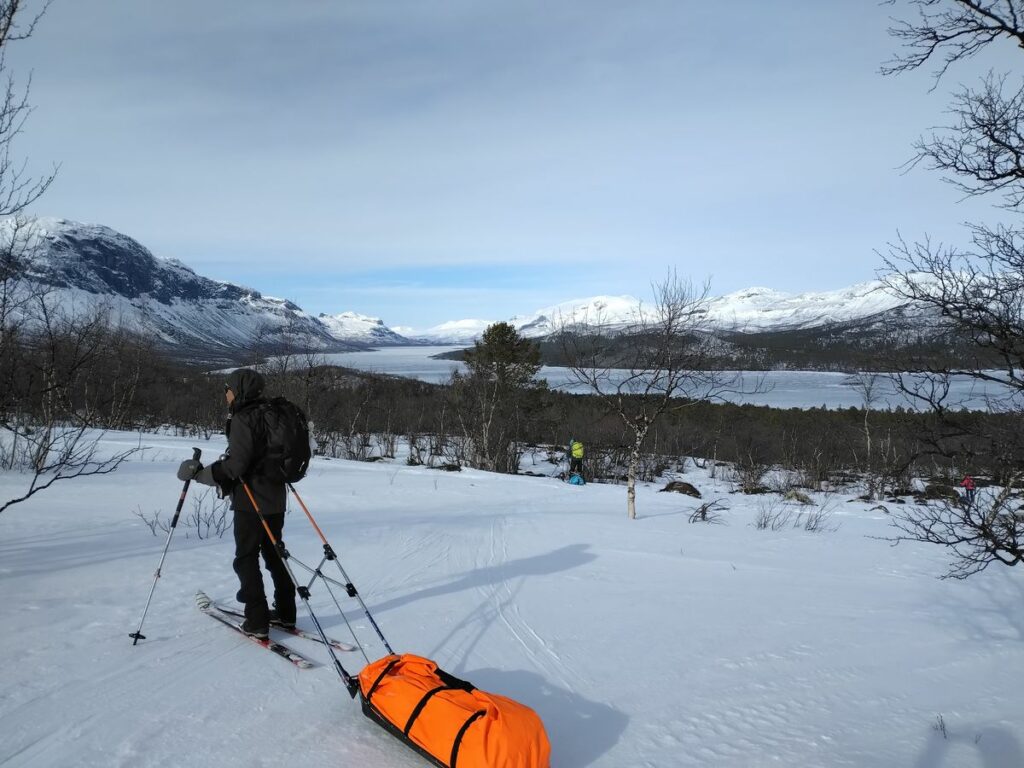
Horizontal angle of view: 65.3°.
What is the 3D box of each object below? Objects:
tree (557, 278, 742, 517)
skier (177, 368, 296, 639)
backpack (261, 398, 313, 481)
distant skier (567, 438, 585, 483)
[{"bbox_3d":[2.486,0.199,14.336,3.300,4.444,3.100,0,3,0],"label":"tree"},{"bbox_3d":[-1.844,0.794,5.385,0.680,1.798,0.550,1,4,22],"label":"skier"},{"bbox_3d":[-1.477,0.364,5.230,0.250,0.540,0.320,1,4,22],"label":"backpack"},{"bbox_3d":[2.563,3.089,32.233,0.650,1.789,0.600,-1,3,-18],"label":"distant skier"}]

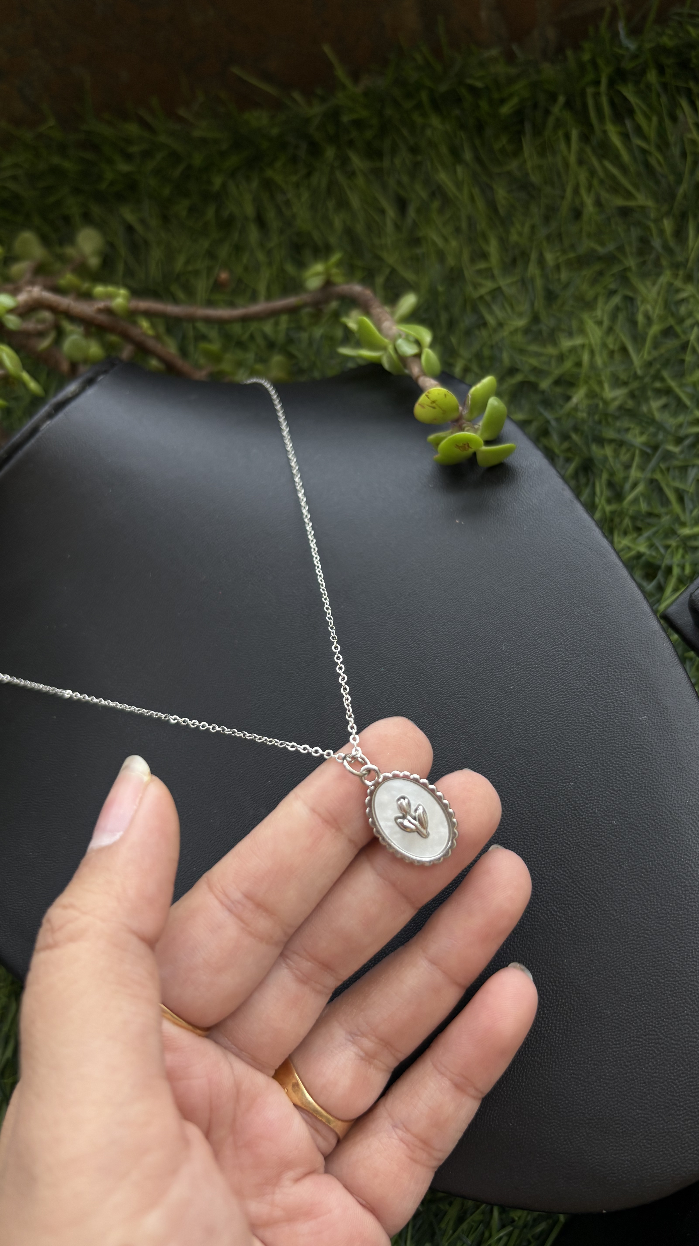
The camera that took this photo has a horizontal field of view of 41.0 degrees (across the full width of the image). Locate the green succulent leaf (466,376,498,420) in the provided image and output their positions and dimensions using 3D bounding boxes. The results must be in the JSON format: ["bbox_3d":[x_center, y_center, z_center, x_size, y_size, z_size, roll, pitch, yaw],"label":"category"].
[{"bbox_3d":[0.034,-0.058,0.240,0.004,0.007,0.011,29,85,50],"label":"green succulent leaf"}]

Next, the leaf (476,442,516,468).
[{"bbox_3d":[0.037,-0.043,0.238,0.010,0.006,0.004,-20,25,1],"label":"leaf"}]

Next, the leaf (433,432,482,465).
[{"bbox_3d":[0.028,-0.044,0.236,0.012,0.004,0.008,-19,58,2],"label":"leaf"}]

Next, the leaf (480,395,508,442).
[{"bbox_3d":[0.037,-0.052,0.238,0.004,0.007,0.011,22,90,57],"label":"leaf"}]

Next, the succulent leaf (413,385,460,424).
[{"bbox_3d":[0.022,-0.055,0.237,0.011,0.004,0.009,7,73,8],"label":"succulent leaf"}]

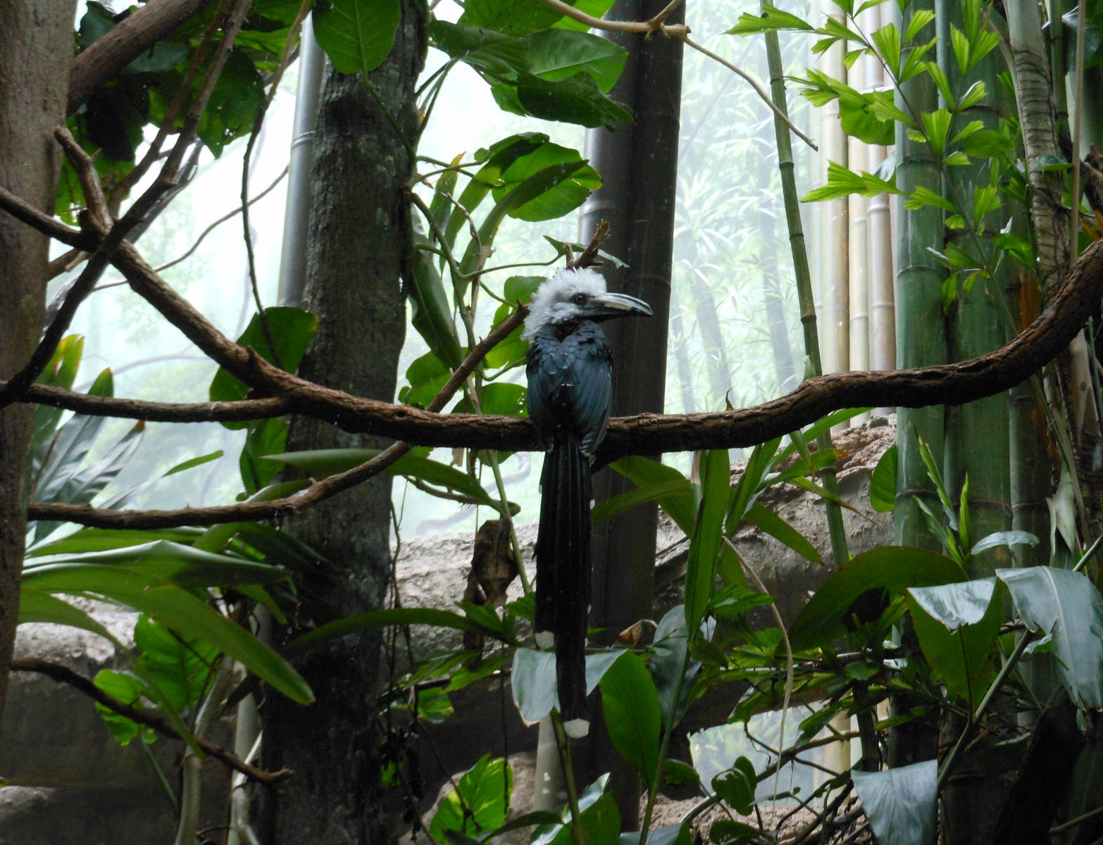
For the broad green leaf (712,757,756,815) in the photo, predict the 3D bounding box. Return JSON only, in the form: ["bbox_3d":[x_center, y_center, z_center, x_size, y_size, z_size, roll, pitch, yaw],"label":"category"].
[{"bbox_3d":[0.272,0.540,3.050,0.065,0.085,0.055,2,-12,0],"label":"broad green leaf"}]

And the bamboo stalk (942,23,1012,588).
[{"bbox_3d":[0.766,-0.233,3.700,0.120,1.060,0.120,2,-12,0],"label":"bamboo stalk"}]

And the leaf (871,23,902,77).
[{"bbox_3d":[0.538,-0.599,3.300,0.045,0.088,0.030,-15,-9,0],"label":"leaf"}]

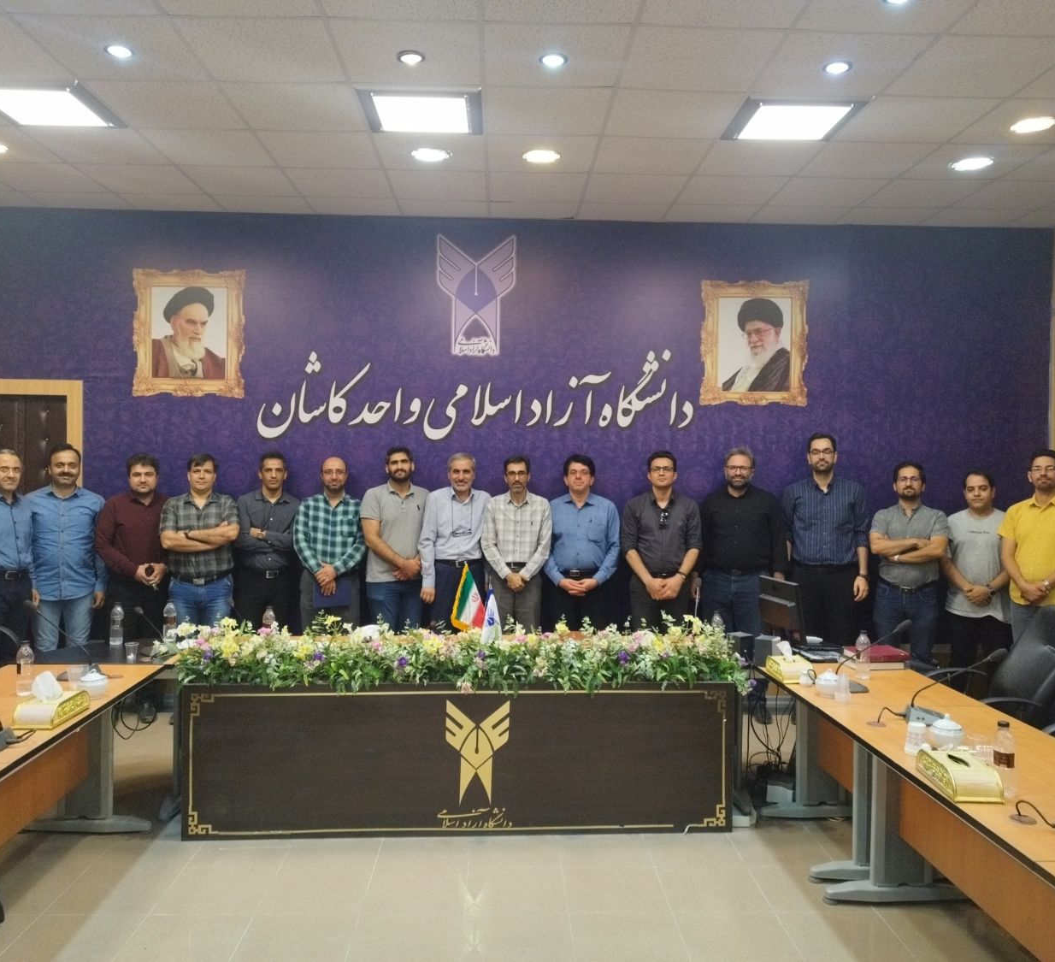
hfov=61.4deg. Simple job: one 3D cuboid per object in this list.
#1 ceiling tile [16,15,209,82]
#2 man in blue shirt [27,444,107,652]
[{"bbox_3d":[-1.690,-1.791,3.667,0.600,0.020,0.600,1,1,-2],"label":"ceiling tile"},{"bbox_3d":[-2.970,0.651,5.727,0.510,1.778,0.300,0,2,-19],"label":"man in blue shirt"}]

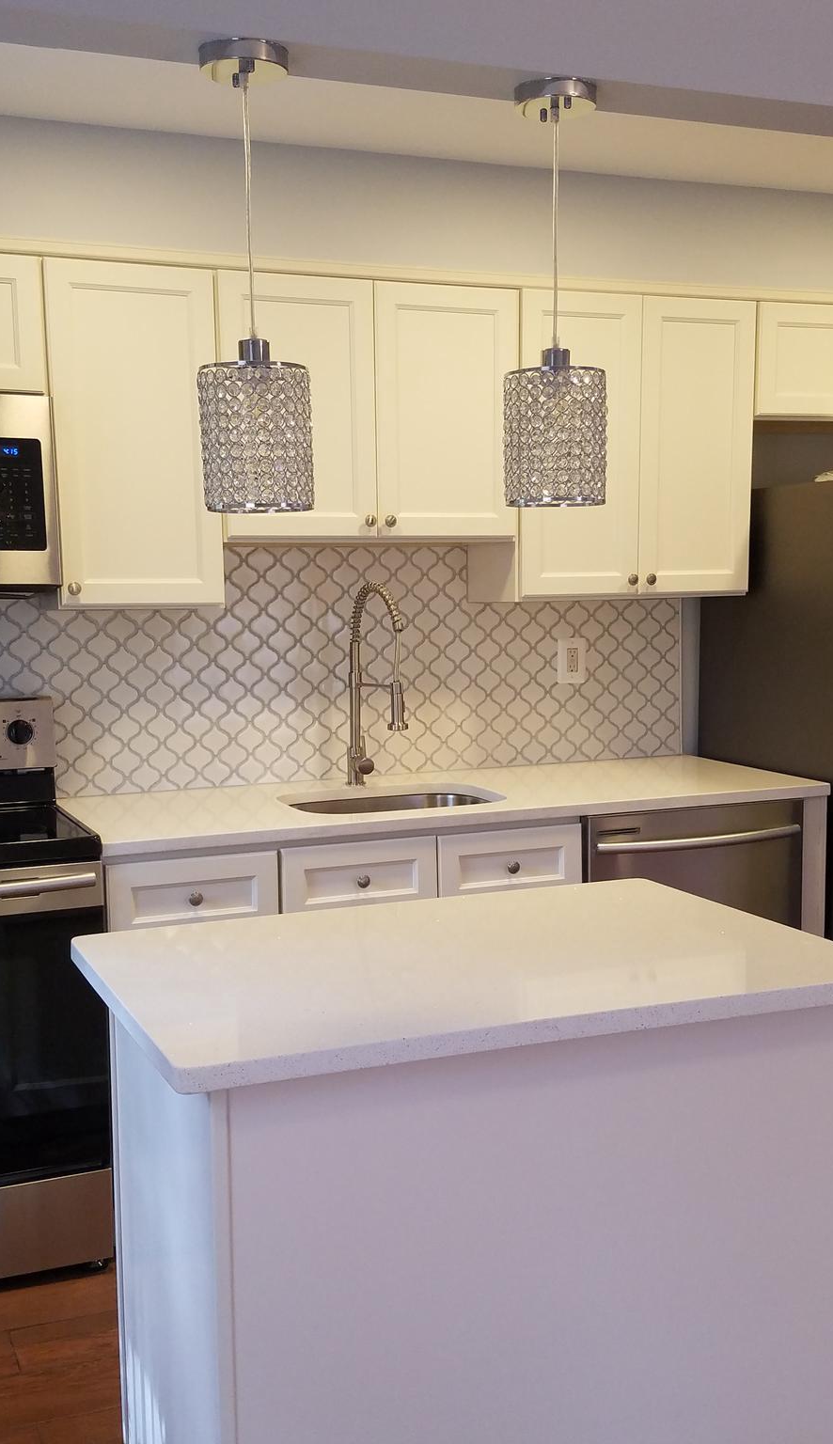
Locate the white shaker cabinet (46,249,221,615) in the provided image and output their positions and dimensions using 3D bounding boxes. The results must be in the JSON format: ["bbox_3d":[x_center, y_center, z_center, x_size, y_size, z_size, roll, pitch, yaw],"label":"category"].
[{"bbox_3d":[-0.684,-0.651,3.385,0.381,0.761,0.322,-3,6,-22],"label":"white shaker cabinet"}]

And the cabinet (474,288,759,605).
[{"bbox_3d":[0.515,-0.716,3.864,0.694,0.761,0.322,-3,6,-22],"label":"cabinet"}]

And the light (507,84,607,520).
[{"bbox_3d":[0.207,-0.625,2.157,0.154,0.606,0.154,-1,6,0],"label":"light"}]

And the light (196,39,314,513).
[{"bbox_3d":[-0.222,-0.597,1.968,0.154,0.608,0.154,-3,6,-21],"label":"light"}]

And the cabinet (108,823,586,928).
[{"bbox_3d":[-0.233,0.664,3.551,1.128,0.885,0.619,-3,6,-21],"label":"cabinet"}]

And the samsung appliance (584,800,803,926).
[{"bbox_3d":[0.599,0.620,3.835,0.610,0.866,0.620,-3,6,-22],"label":"samsung appliance"}]

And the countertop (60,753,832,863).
[{"bbox_3d":[0.083,0.190,3.610,1.830,0.031,0.632,-3,6,-22],"label":"countertop"}]

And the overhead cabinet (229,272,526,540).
[{"bbox_3d":[-0.156,-0.757,3.600,0.758,0.616,0.330,-3,6,-21],"label":"overhead cabinet"}]

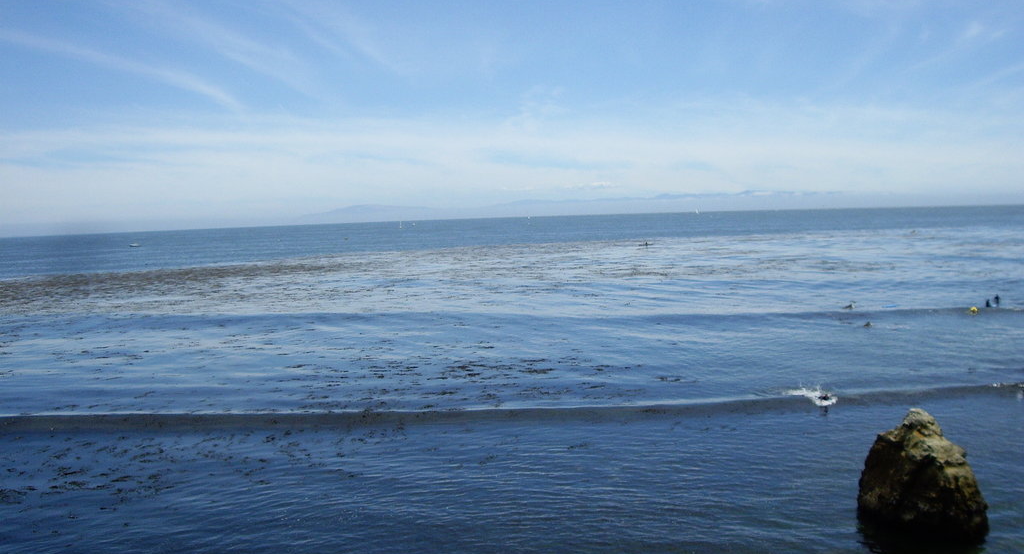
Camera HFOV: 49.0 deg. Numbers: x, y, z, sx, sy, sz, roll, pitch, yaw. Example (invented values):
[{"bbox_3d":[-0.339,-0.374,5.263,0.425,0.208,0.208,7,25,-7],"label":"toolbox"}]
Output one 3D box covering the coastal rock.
[{"bbox_3d":[11.676,5.375,31.891,3.600,3.300,3.400,-1,3,20],"label":"coastal rock"}]

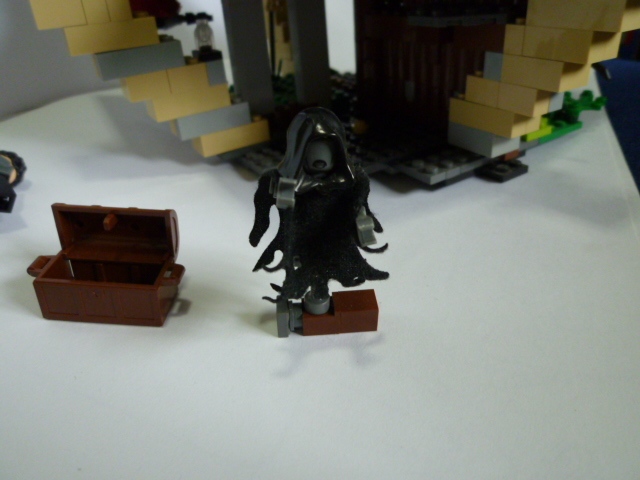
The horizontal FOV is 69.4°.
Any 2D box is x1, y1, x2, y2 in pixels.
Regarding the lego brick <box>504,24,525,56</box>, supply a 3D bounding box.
[{"bbox_3d":[0.071,-0.070,0.161,0.010,0.010,0.008,-20,33,-23],"label":"lego brick"}]

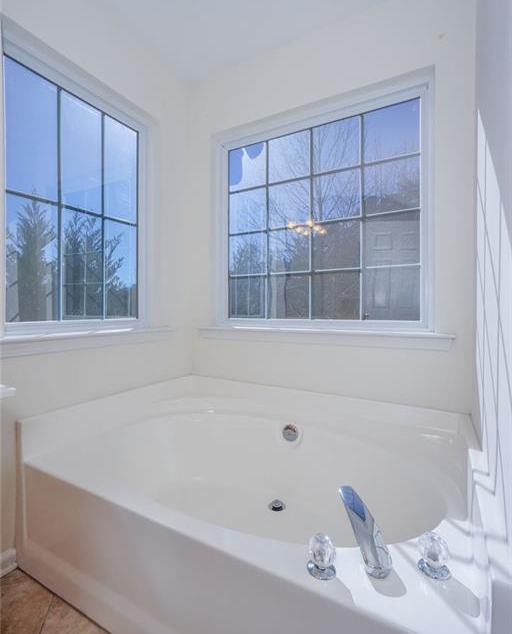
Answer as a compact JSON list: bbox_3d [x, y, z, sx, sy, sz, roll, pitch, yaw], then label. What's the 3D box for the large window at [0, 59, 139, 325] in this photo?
[{"bbox_3d":[-0.827,-0.516,1.552,0.090,1.110,0.700,1,1,29],"label":"large window"}]

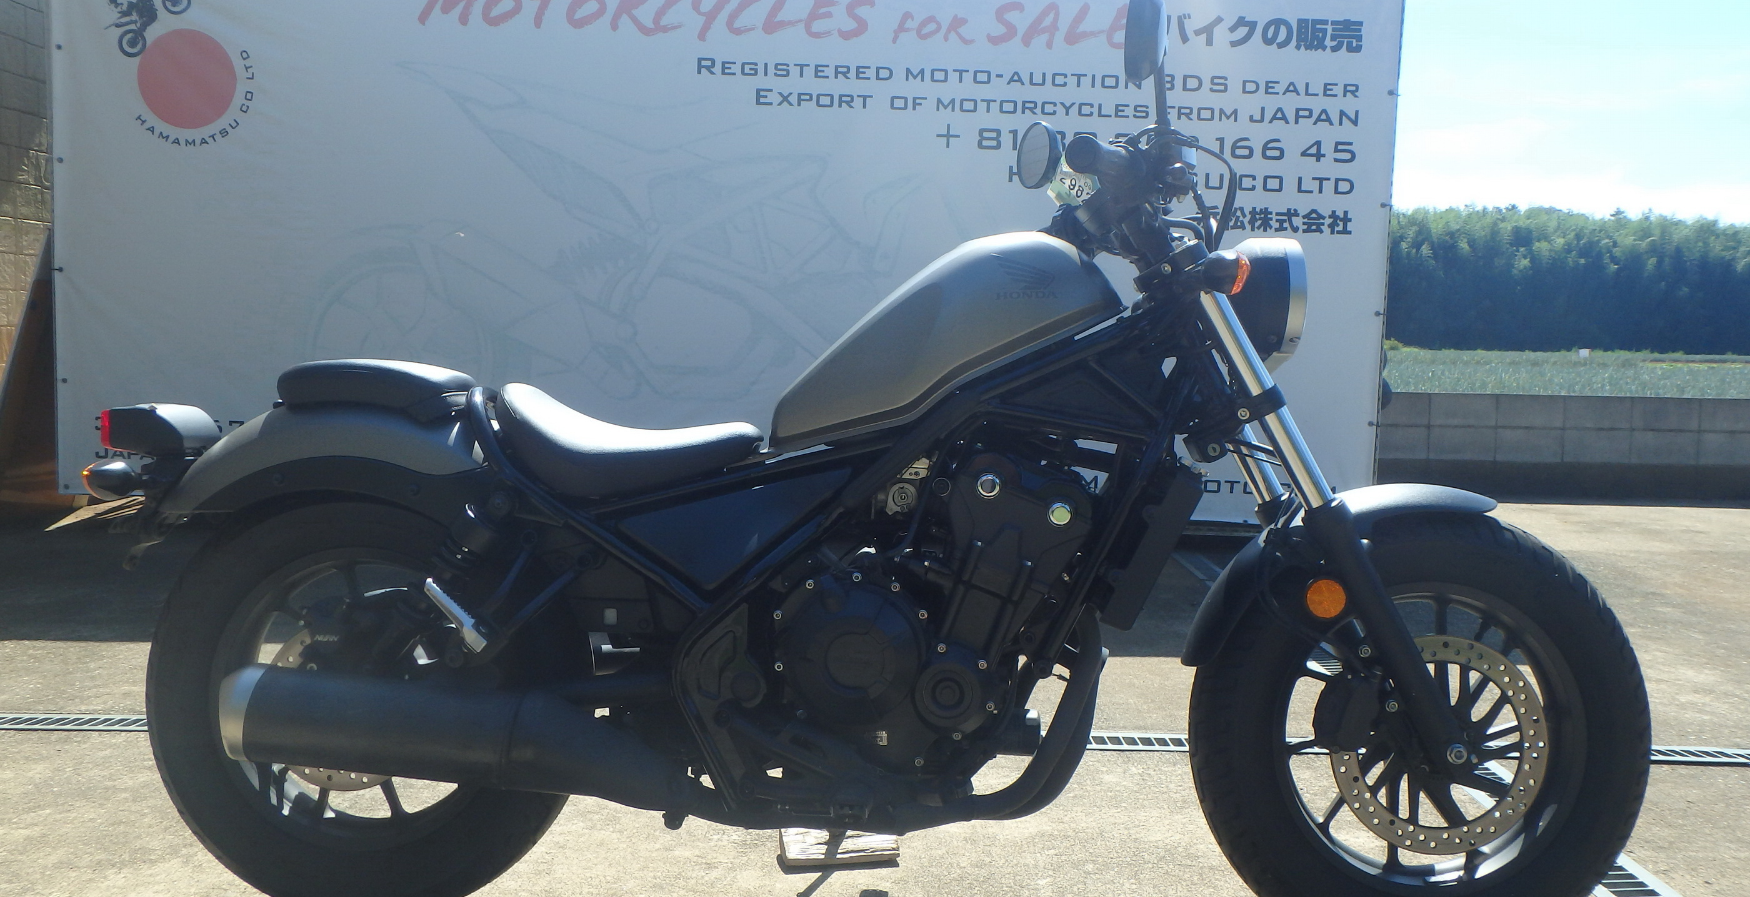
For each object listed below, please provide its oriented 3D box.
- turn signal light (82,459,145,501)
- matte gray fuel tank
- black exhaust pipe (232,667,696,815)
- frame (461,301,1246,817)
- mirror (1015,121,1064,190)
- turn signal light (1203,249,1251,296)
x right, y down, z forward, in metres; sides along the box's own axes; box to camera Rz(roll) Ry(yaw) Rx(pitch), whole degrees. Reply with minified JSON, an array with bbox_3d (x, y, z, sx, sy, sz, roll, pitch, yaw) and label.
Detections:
[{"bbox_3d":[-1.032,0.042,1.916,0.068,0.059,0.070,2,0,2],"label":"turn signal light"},{"bbox_3d":[0.101,-0.152,2.017,0.492,0.322,0.260,2,0,2],"label":"matte gray fuel tank"},{"bbox_3d":[-0.531,0.378,1.833,0.615,0.165,0.145,6,0,2],"label":"black exhaust pipe"},{"bbox_3d":[-0.047,0.142,2.021,1.060,0.745,0.300,2,0,2],"label":"frame"},{"bbox_3d":[0.275,-0.492,2.375,0.050,0.115,0.140,7,-3,-18],"label":"mirror"},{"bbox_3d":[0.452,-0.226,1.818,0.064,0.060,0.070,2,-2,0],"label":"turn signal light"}]

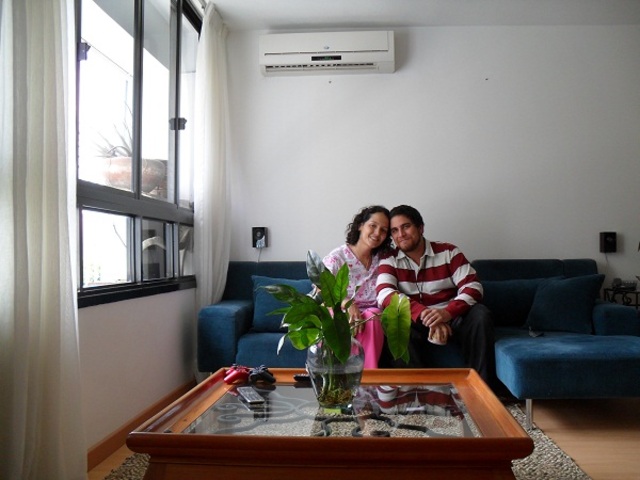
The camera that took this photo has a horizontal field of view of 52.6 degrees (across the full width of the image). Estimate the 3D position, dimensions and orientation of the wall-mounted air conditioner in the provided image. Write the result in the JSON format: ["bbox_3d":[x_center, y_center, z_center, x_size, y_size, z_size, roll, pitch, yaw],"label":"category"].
[{"bbox_3d":[0.051,-1.238,4.359,0.890,0.265,0.210,0,-1,5],"label":"wall-mounted air conditioner"}]

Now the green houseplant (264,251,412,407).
[{"bbox_3d":[0.064,0.268,1.946,0.430,0.470,0.390,0,-1,5],"label":"green houseplant"}]

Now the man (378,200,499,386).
[{"bbox_3d":[0.650,0.361,3.689,0.640,1.120,0.740,0,-1,9],"label":"man"}]

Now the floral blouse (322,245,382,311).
[{"bbox_3d":[0.213,0.238,3.771,0.410,0.450,0.290,0,-1,-2],"label":"floral blouse"}]

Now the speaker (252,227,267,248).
[{"bbox_3d":[-0.412,-0.017,4.426,0.090,0.148,0.090,0,-1,5],"label":"speaker"}]

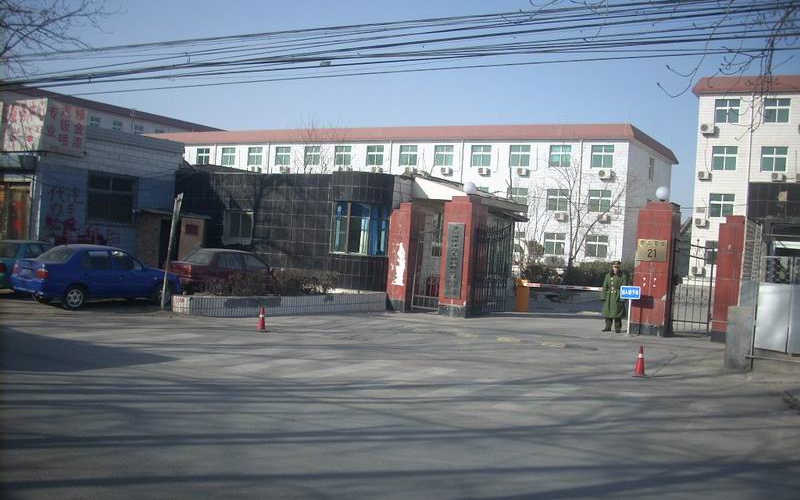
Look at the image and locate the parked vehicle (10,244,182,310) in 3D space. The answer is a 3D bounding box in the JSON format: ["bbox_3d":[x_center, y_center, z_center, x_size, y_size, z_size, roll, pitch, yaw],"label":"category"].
[{"bbox_3d":[-7.123,0.624,20.645,1.650,1.440,4.180,3,0,42],"label":"parked vehicle"}]

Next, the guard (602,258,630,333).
[{"bbox_3d":[5.444,1.168,21.634,0.620,1.790,0.420,3,0,19],"label":"guard"}]

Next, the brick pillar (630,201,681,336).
[{"bbox_3d":[6.326,0.475,21.114,0.840,3.280,0.850,3,0,30],"label":"brick pillar"}]

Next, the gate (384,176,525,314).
[{"bbox_3d":[1.487,0.051,24.151,2.550,3.550,2.800,3,0,30],"label":"gate"}]

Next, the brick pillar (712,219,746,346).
[{"bbox_3d":[7.782,0.702,20.259,0.590,3.000,0.600,3,0,30],"label":"brick pillar"}]

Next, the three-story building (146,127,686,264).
[{"bbox_3d":[-1.783,-4.340,80.909,50.000,12.000,13.600,3,0,30],"label":"three-story building"}]

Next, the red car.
[{"bbox_3d":[-4.906,0.750,25.395,4.200,1.410,1.660,4,0,-41],"label":"red car"}]

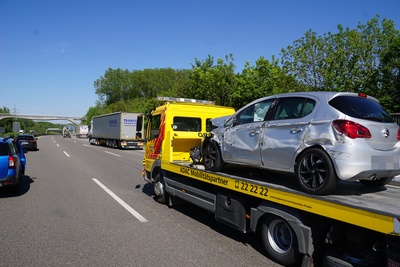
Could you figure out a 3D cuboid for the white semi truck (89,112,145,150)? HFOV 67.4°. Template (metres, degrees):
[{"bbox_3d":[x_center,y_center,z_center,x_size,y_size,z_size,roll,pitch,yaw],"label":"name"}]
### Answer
[{"bbox_3d":[-11.616,-0.321,39.646,2.550,4.000,16.400,1,0,-32],"label":"white semi truck"}]

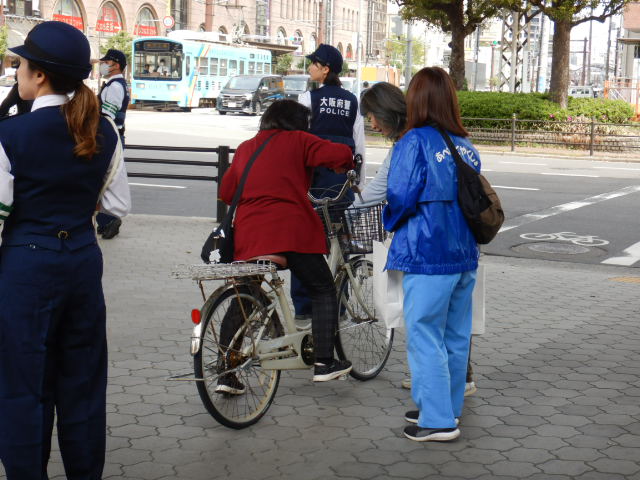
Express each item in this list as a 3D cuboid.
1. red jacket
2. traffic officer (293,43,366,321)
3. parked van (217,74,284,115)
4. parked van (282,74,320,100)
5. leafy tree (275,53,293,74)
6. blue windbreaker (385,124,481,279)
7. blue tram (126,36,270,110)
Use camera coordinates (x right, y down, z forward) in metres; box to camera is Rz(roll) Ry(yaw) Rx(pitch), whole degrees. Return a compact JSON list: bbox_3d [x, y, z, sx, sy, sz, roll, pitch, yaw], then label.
[{"bbox_3d":[-0.167,-0.208,5.660,0.560,0.620,0.520,6,8,27],"label":"red jacket"},{"bbox_3d":[0.059,-0.357,7.700,0.500,1.720,0.360,3,8,10],"label":"traffic officer"},{"bbox_3d":[-3.093,-6.781,57.415,1.730,1.850,4.700,4,8,15],"label":"parked van"},{"bbox_3d":[-0.764,-7.807,66.499,1.730,1.880,4.600,4,8,15],"label":"parked van"},{"bbox_3d":[-3.034,-14.057,105.080,2.000,3.800,2.000,2,7,0],"label":"leafy tree"},{"bbox_3d":[0.482,-0.175,5.360,0.380,0.640,0.480,8,9,38],"label":"blue windbreaker"},{"bbox_3d":[-5.412,-8.441,61.895,2.470,3.650,13.700,4,8,14],"label":"blue tram"}]

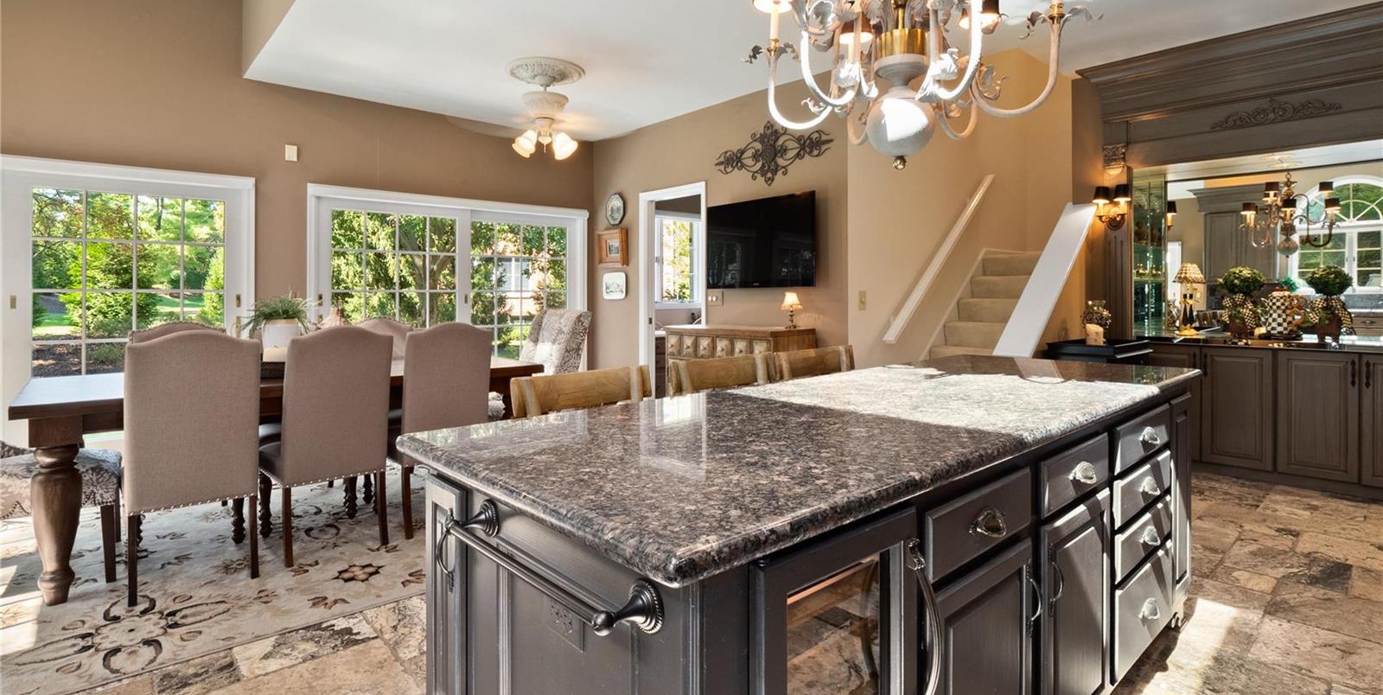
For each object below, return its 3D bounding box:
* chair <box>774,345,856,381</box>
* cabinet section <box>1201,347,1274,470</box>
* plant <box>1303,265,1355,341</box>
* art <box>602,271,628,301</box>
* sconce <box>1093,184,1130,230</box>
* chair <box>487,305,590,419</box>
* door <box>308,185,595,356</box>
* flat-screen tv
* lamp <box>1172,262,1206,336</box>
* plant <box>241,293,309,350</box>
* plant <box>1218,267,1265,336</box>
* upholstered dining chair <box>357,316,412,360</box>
[{"bbox_3d":[0.765,0.507,2.760,0.540,0.980,0.550,-3,4,-44],"label":"chair"},{"bbox_3d":[3.710,0.375,4.170,0.345,0.750,0.550,3,4,44],"label":"cabinet section"},{"bbox_3d":[4.030,-0.275,3.890,0.230,0.470,0.240,-3,5,-41],"label":"plant"},{"bbox_3d":[-0.730,-0.586,5.850,0.030,0.260,0.340,-4,5,-42],"label":"art"},{"bbox_3d":[3.090,-1.030,4.500,0.170,0.330,0.240,-3,5,-41],"label":"sconce"},{"bbox_3d":[-1.234,0.277,4.583,0.680,1.110,0.540,-4,5,-42],"label":"chair"},{"bbox_3d":[-2.160,-0.370,5.920,2.620,2.110,0.140,-3,5,-40],"label":"door"},{"bbox_3d":[0.480,-0.742,4.420,0.070,0.630,1.030,-4,5,-42],"label":"flat-screen tv"},{"bbox_3d":[3.620,-0.348,4.480,0.185,0.520,0.185,-3,5,-41],"label":"lamp"},{"bbox_3d":[-2.180,-0.100,3.220,0.310,0.330,0.300,-3,5,-42],"label":"plant"},{"bbox_3d":[4.130,-0.344,4.610,0.260,0.520,0.260,-4,5,-42],"label":"plant"},{"bbox_3d":[-2.270,0.304,4.630,0.480,1.070,0.620,-4,5,-42],"label":"upholstered dining chair"}]

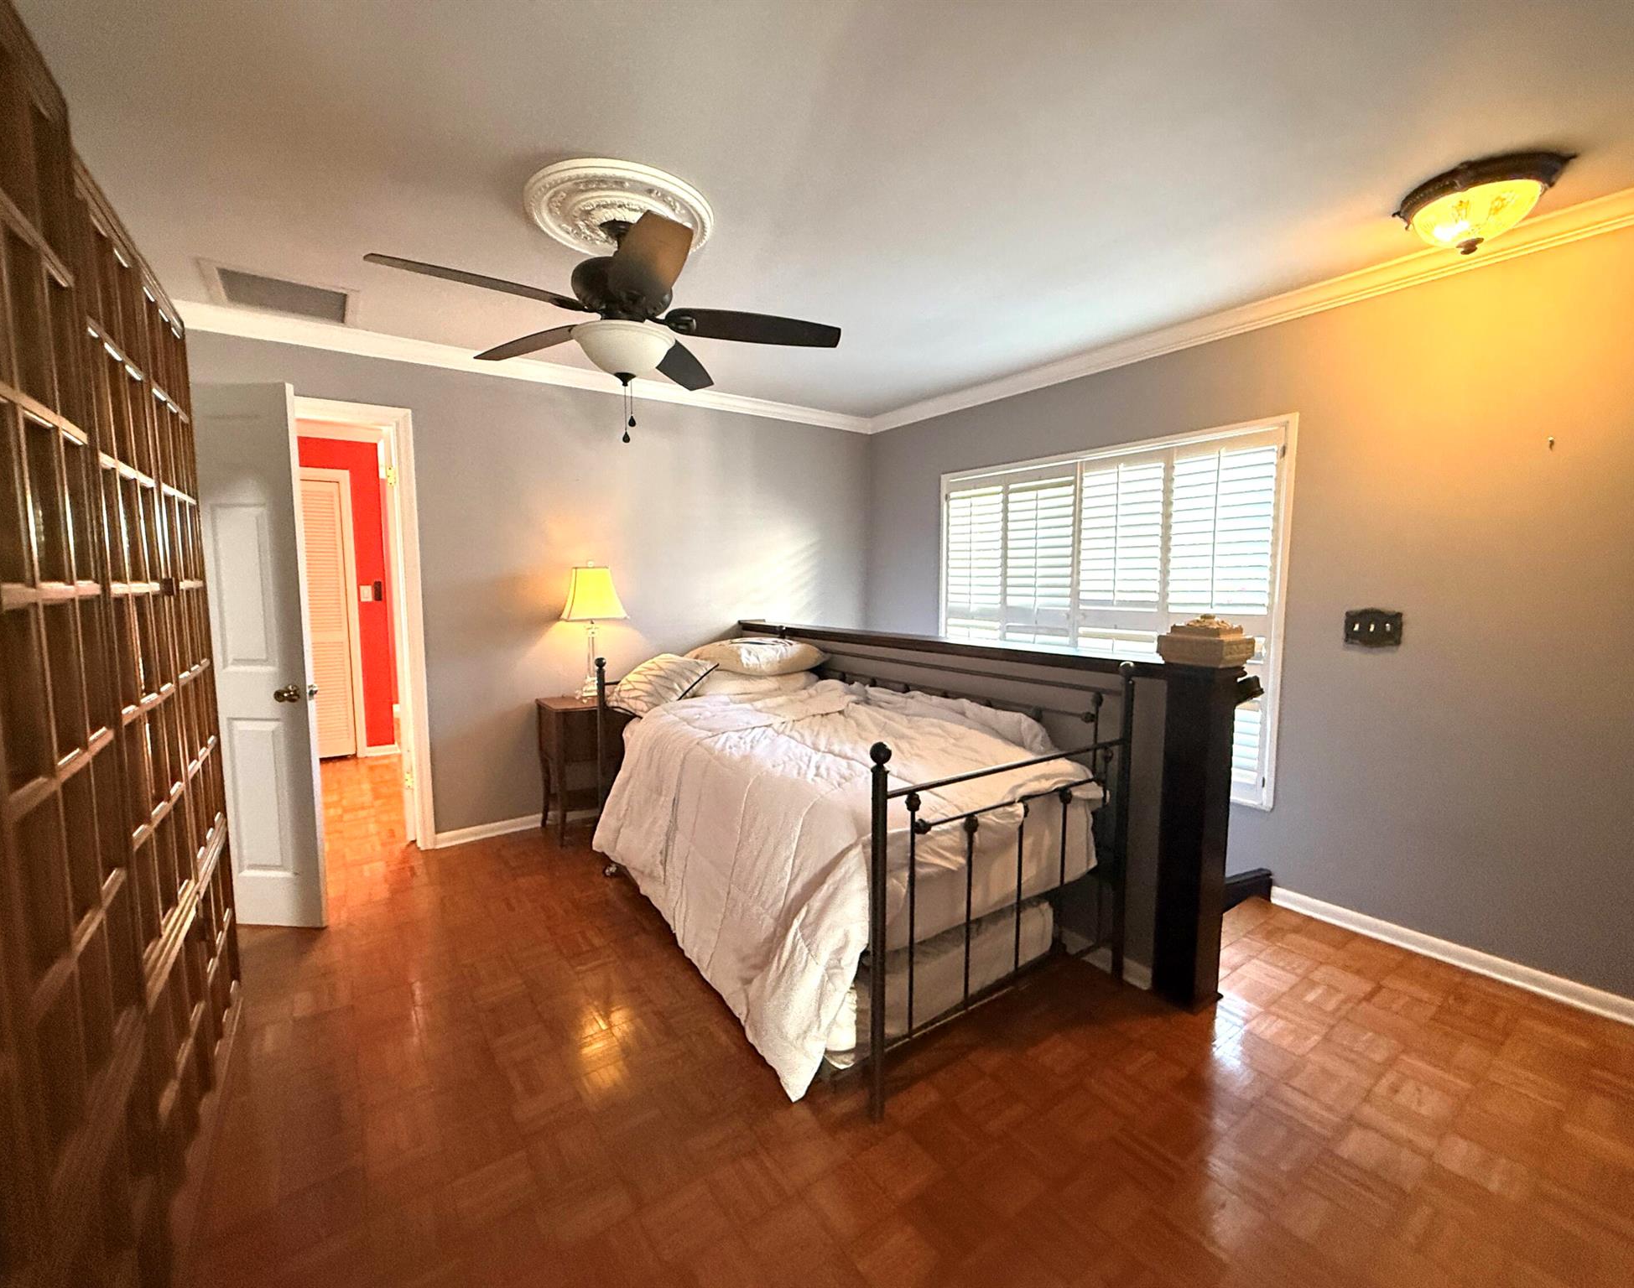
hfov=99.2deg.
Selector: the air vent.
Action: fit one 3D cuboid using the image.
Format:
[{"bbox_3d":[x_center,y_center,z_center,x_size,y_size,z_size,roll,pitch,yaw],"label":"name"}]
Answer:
[{"bbox_3d":[-2.064,-1.334,2.708,0.420,0.022,0.420,-4,6,-35],"label":"air vent"}]

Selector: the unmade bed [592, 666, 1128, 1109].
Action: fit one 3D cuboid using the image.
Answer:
[{"bbox_3d":[-0.061,0.645,2.669,1.130,0.830,1.780,-4,6,-35],"label":"unmade bed"}]

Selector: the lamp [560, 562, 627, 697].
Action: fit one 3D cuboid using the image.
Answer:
[{"bbox_3d":[-1.167,-0.064,3.644,0.290,0.730,0.220,-4,6,-35],"label":"lamp"}]

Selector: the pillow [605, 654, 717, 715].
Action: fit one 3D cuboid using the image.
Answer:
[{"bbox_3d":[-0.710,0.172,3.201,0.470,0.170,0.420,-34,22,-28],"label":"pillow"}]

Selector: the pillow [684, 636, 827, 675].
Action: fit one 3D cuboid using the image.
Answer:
[{"bbox_3d":[-0.301,0.058,3.514,0.650,0.170,0.420,-4,6,-35],"label":"pillow"}]

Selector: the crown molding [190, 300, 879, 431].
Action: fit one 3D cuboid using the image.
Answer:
[{"bbox_3d":[-1.091,-1.394,3.756,3.610,0.090,0.085,-4,6,-35],"label":"crown molding"}]

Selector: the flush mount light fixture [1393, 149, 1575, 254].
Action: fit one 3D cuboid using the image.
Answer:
[{"bbox_3d":[1.811,-1.177,1.911,0.360,0.200,0.360,-4,6,-35],"label":"flush mount light fixture"}]

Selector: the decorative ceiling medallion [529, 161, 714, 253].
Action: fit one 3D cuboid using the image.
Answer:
[{"bbox_3d":[-0.589,-1.270,2.109,0.575,0.045,0.575,0,5,0],"label":"decorative ceiling medallion"}]

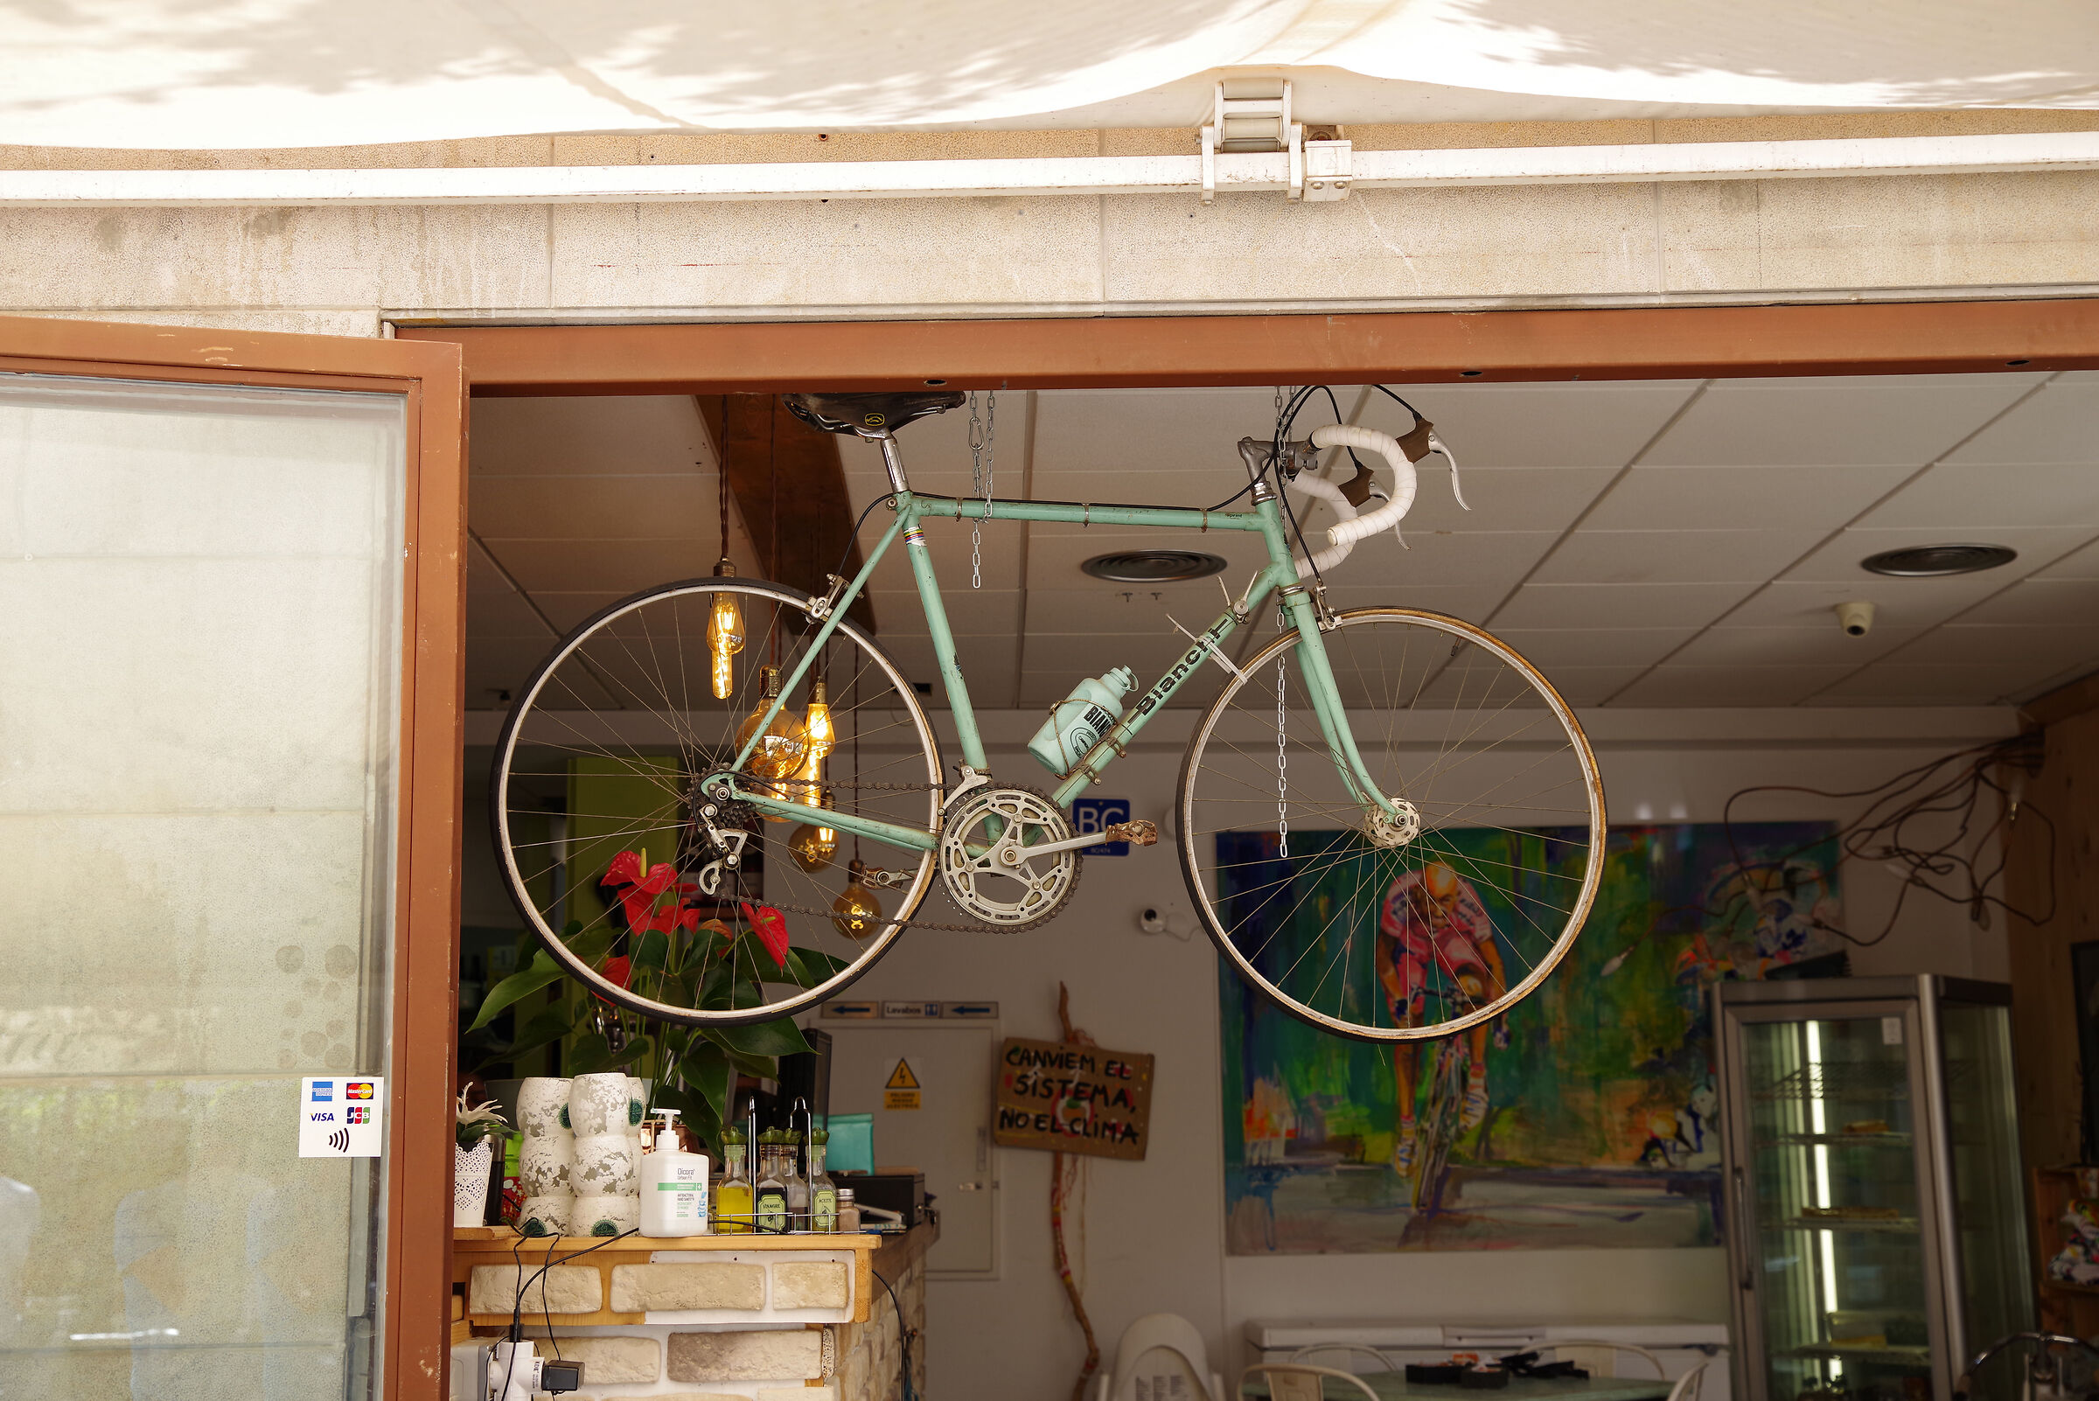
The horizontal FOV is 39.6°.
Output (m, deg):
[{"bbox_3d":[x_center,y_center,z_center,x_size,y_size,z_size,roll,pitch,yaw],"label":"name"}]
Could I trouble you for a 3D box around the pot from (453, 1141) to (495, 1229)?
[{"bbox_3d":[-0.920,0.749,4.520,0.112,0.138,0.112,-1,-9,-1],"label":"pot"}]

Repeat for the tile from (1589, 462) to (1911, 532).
[{"bbox_3d":[1.458,-0.428,6.095,0.600,0.018,0.600,0,-9,-1],"label":"tile"}]

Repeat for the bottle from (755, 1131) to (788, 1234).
[{"bbox_3d":[-0.378,0.655,3.961,0.047,0.146,0.047,0,-9,-1],"label":"bottle"}]

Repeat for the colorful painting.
[{"bbox_3d":[1.478,1.022,8.861,1.914,1.274,0.035,0,-9,-1],"label":"colorful painting"}]

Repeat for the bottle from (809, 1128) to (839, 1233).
[{"bbox_3d":[-0.358,0.749,4.550,0.047,0.165,0.047,3,-10,-21],"label":"bottle"}]

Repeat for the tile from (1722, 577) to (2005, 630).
[{"bbox_3d":[2.025,-0.248,7.298,0.595,0.020,0.595,-1,-9,-1],"label":"tile"}]

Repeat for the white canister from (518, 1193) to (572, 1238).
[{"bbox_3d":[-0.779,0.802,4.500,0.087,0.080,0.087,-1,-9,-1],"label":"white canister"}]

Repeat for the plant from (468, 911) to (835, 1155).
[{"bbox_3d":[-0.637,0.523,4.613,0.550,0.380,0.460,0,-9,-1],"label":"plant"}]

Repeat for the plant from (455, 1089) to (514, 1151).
[{"bbox_3d":[-0.891,0.651,4.520,0.125,0.100,0.110,-1,-9,-1],"label":"plant"}]

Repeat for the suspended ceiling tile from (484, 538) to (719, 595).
[{"bbox_3d":[-0.953,-0.314,6.656,0.600,0.018,0.600,0,-9,-1],"label":"suspended ceiling tile"}]

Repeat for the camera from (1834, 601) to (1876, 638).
[{"bbox_3d":[2.033,-0.196,7.341,0.102,0.080,0.104,-3,-9,16],"label":"camera"}]

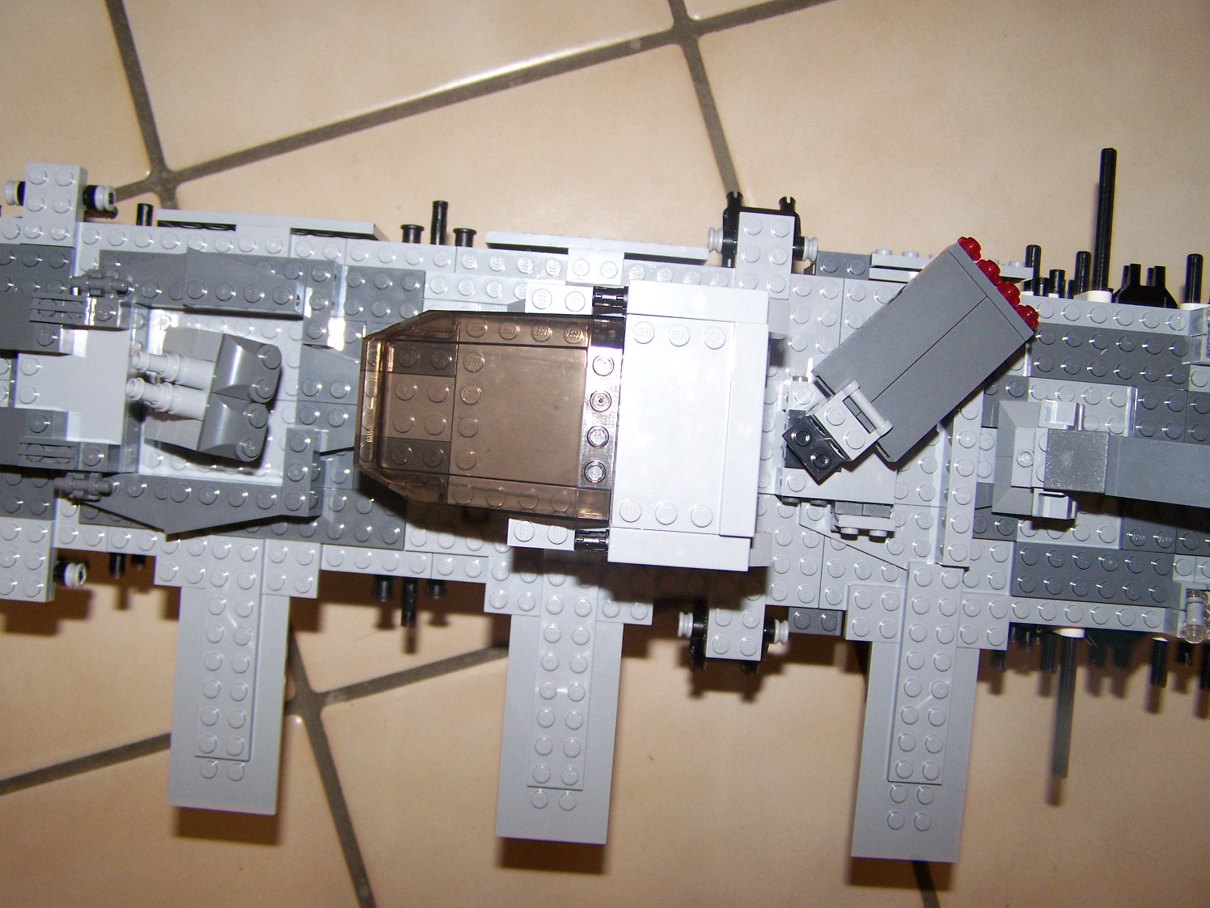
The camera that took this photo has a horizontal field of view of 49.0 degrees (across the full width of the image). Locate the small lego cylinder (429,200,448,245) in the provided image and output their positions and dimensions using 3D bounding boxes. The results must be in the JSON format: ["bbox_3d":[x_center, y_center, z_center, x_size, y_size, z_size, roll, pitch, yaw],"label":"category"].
[{"bbox_3d":[-0.049,-0.067,0.391,0.005,0.005,0.015,4,91,1],"label":"small lego cylinder"}]

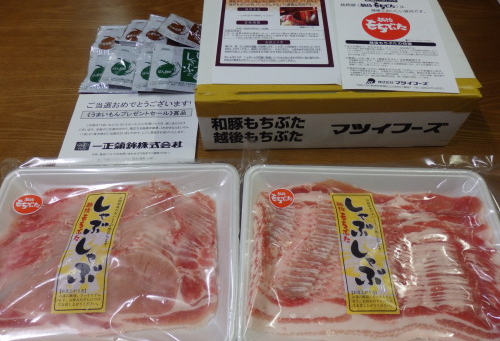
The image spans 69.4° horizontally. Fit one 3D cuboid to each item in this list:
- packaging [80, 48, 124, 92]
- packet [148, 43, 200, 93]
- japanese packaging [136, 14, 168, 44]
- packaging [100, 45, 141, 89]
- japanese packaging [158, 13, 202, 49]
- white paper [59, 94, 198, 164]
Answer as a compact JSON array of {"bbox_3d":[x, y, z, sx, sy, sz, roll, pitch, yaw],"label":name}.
[{"bbox_3d":[-0.208,-0.151,0.547,0.080,0.010,0.080,1,67,2],"label":"packaging"},{"bbox_3d":[-0.106,-0.151,0.536,0.080,0.010,0.080,3,70,3],"label":"packet"},{"bbox_3d":[-0.139,-0.219,0.585,0.080,0.010,0.080,12,59,8],"label":"japanese packaging"},{"bbox_3d":[-0.173,-0.152,0.543,0.080,0.010,0.080,7,66,6],"label":"packaging"},{"bbox_3d":[-0.095,-0.216,0.568,0.080,0.010,0.080,17,41,-9],"label":"japanese packaging"},{"bbox_3d":[-0.161,-0.063,0.499,0.179,0.003,0.128,-1,58,0],"label":"white paper"}]

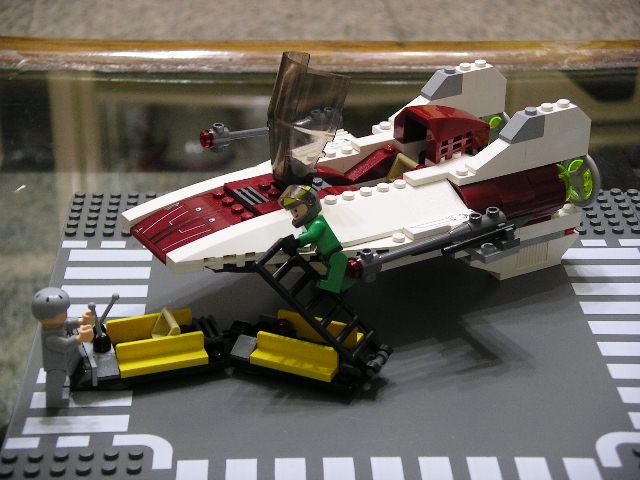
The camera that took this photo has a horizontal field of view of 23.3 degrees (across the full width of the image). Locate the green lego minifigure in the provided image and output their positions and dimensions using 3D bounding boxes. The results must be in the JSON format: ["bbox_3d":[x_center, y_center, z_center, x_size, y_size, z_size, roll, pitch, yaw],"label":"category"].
[{"bbox_3d":[-0.001,-0.001,0.562,0.025,0.042,0.022,-14,28,-6],"label":"green lego minifigure"}]

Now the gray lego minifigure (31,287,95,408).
[{"bbox_3d":[-0.087,0.036,0.535,0.021,0.042,0.022,0,27,-2],"label":"gray lego minifigure"}]

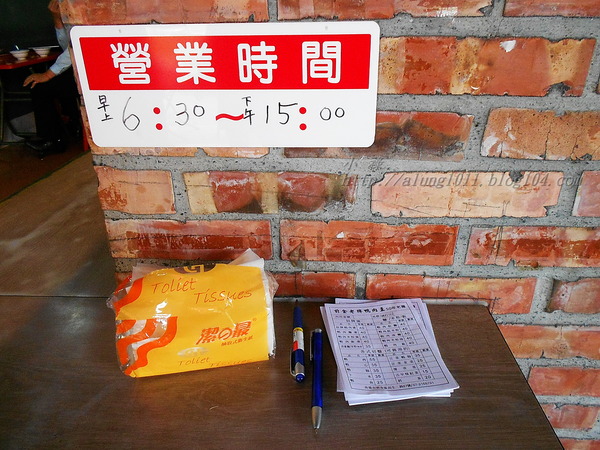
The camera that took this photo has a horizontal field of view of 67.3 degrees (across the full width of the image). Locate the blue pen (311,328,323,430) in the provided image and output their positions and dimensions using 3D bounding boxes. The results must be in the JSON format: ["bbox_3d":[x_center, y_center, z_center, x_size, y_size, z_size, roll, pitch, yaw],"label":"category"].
[{"bbox_3d":[0.017,0.151,0.457,0.012,0.011,0.139,0,26,3],"label":"blue pen"}]

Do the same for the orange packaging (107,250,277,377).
[{"bbox_3d":[-0.111,0.092,0.487,0.159,0.092,0.082,-5,27,-8],"label":"orange packaging"}]

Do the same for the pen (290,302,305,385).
[{"bbox_3d":[-0.002,0.126,0.507,0.013,0.011,0.134,-2,26,-1],"label":"pen"}]

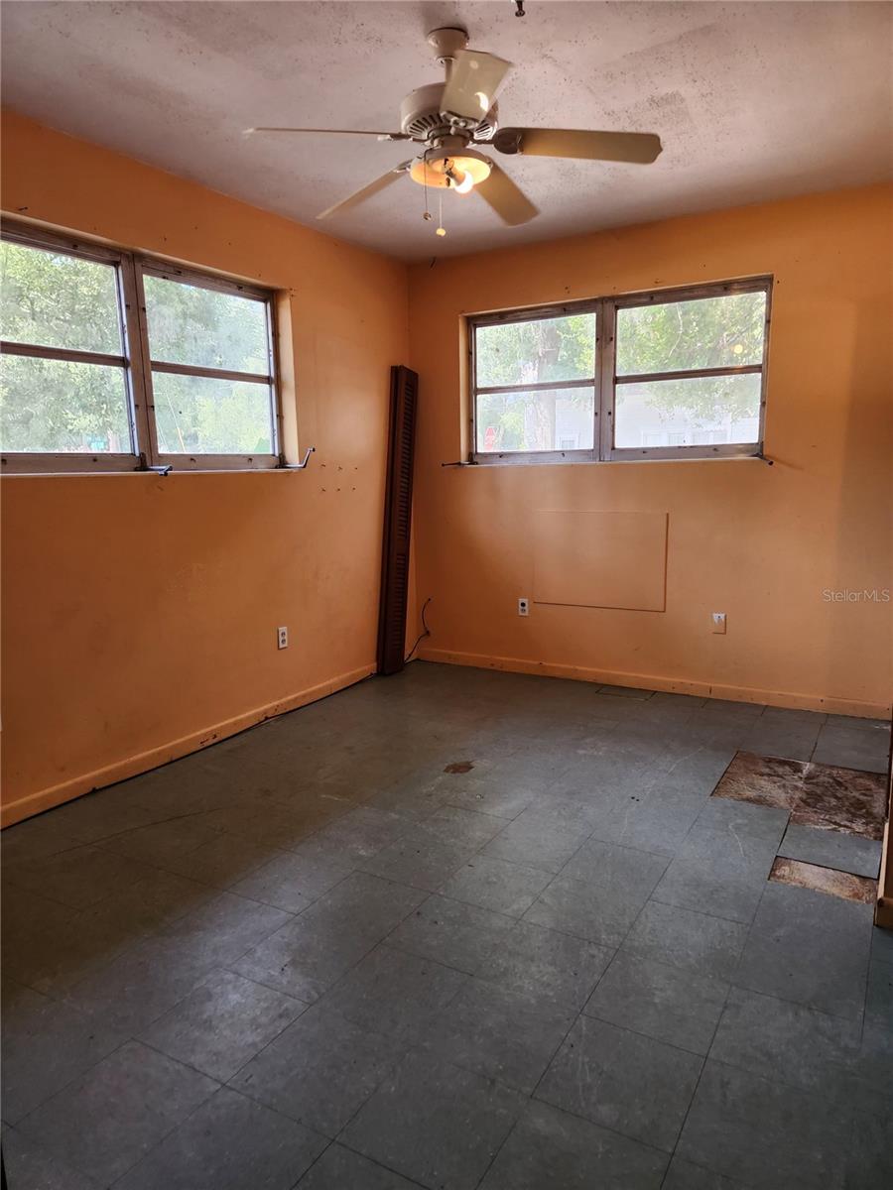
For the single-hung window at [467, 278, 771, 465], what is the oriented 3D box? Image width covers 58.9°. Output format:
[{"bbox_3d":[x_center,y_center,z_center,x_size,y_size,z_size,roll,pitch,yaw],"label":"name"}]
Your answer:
[{"bbox_3d":[0.952,-1.275,4.722,1.845,0.940,0.080,4,11,30],"label":"single-hung window"}]

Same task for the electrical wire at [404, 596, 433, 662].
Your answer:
[{"bbox_3d":[-0.196,0.241,5.464,0.140,0.430,0.130,4,11,30],"label":"electrical wire"}]

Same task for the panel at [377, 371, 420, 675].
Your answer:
[{"bbox_3d":[-0.316,-0.467,5.144,0.075,1.957,0.250,4,4,19],"label":"panel"}]

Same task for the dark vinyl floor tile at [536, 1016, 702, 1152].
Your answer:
[{"bbox_3d":[0.392,1.084,1.773,0.303,0.004,0.303,4,11,30],"label":"dark vinyl floor tile"}]

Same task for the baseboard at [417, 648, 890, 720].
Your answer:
[{"bbox_3d":[1.055,0.518,4.847,2.910,0.083,0.014,4,11,30],"label":"baseboard"}]

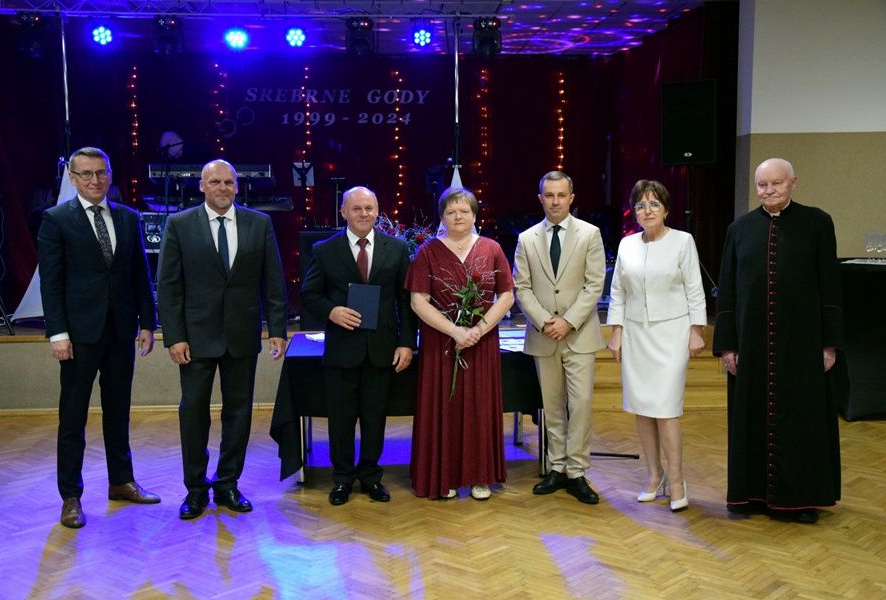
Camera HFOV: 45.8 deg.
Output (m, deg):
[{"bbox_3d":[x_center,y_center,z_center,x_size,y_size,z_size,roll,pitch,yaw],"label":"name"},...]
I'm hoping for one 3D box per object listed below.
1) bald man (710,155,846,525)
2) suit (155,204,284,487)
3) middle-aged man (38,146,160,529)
[{"bbox_3d":[1.680,0.184,5.262,0.650,1.784,0.430,2,5,26],"label":"bald man"},{"bbox_3d":[-1.155,0.238,5.507,0.600,1.470,0.350,-2,6,-20],"label":"suit"},{"bbox_3d":[-1.770,0.166,5.359,0.530,1.860,0.420,-3,6,-28],"label":"middle-aged man"}]

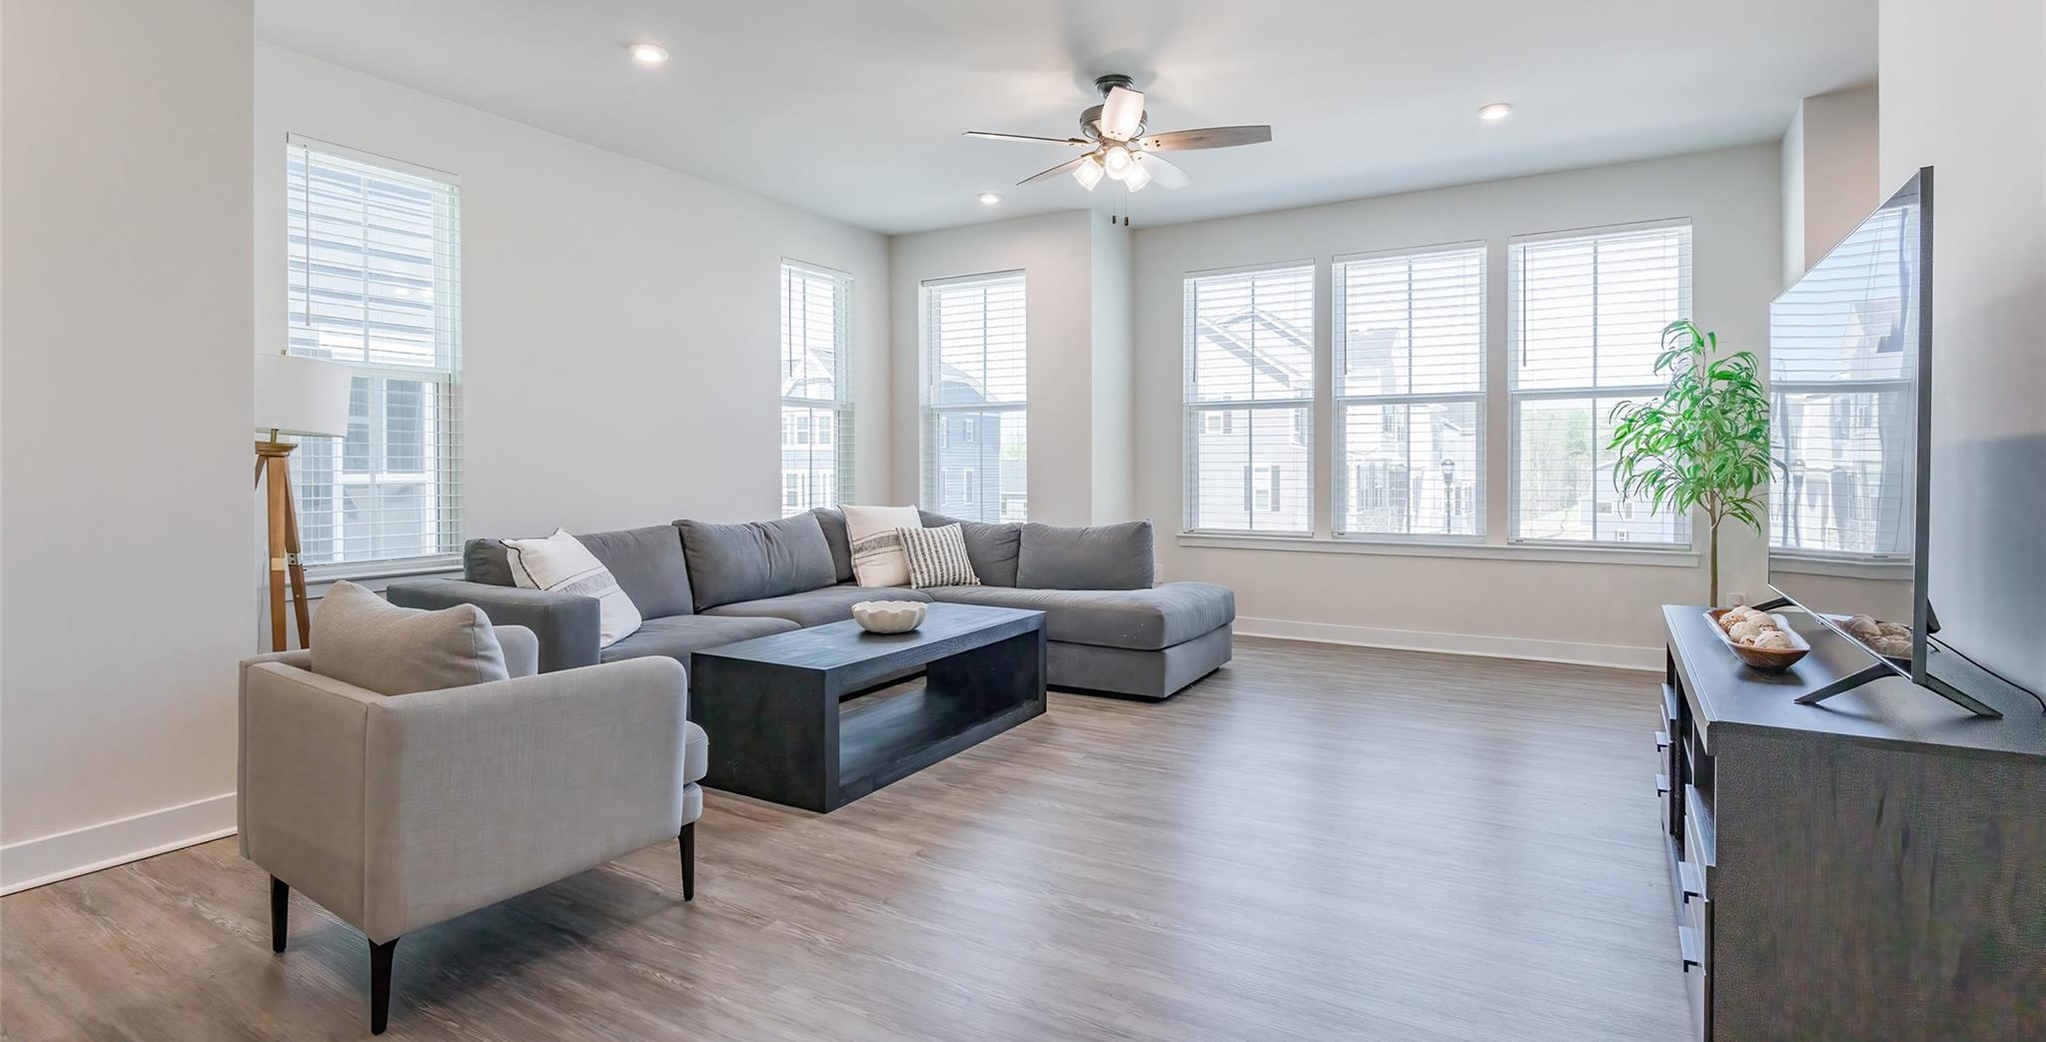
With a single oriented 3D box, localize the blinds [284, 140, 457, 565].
[{"bbox_3d":[-2.700,-0.676,3.820,0.060,1.710,0.640,2,3,33],"label":"blinds"}]

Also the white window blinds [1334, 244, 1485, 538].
[{"bbox_3d":[2.313,-0.760,5.467,0.850,1.750,0.060,1,3,29],"label":"white window blinds"}]

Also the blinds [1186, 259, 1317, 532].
[{"bbox_3d":[1.467,-0.787,5.935,0.850,1.750,0.060,1,3,29],"label":"blinds"}]

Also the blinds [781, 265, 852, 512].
[{"bbox_3d":[-1.318,-0.797,5.900,0.060,1.710,0.630,2,3,33],"label":"blinds"}]

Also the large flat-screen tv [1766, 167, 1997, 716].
[{"bbox_3d":[1.850,-0.153,2.100,0.280,0.925,1.460,2,3,32],"label":"large flat-screen tv"}]

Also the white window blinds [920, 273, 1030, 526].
[{"bbox_3d":[-0.340,-0.806,6.200,0.820,1.740,0.060,1,3,27],"label":"white window blinds"}]

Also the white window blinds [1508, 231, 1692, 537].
[{"bbox_3d":[3.157,-0.736,5.000,0.850,1.740,0.060,1,3,29],"label":"white window blinds"}]

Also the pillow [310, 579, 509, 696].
[{"bbox_3d":[-1.375,0.356,2.060,0.520,0.430,0.190,2,13,36],"label":"pillow"}]

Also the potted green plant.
[{"bbox_3d":[3.020,-0.022,4.080,0.740,1.750,0.720,1,3,29],"label":"potted green plant"}]

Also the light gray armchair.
[{"bbox_3d":[-1.285,0.631,2.205,0.730,0.690,0.750,2,3,37],"label":"light gray armchair"}]

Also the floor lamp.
[{"bbox_3d":[-2.620,0.161,3.200,0.510,1.510,0.510,2,3,33],"label":"floor lamp"}]

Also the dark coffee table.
[{"bbox_3d":[-0.521,0.661,3.614,0.580,0.452,1.380,1,3,30],"label":"dark coffee table"}]

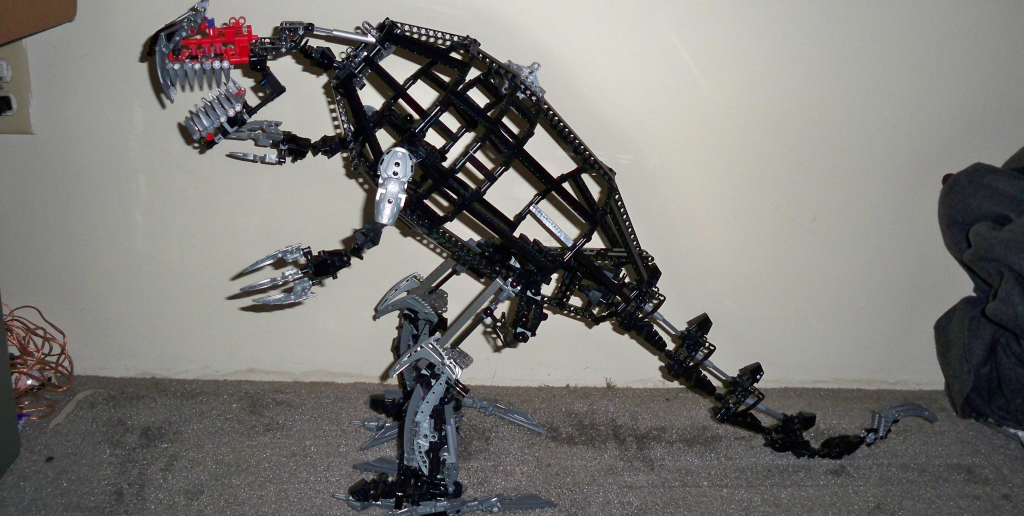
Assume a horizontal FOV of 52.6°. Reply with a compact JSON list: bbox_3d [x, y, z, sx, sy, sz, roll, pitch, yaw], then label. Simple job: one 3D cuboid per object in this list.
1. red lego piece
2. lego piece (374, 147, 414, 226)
[{"bbox_3d":[-0.280,-0.202,0.965,0.076,0.046,0.050,-1,14,-8],"label":"red lego piece"},{"bbox_3d":[-0.101,-0.062,0.893,0.028,0.065,0.022,7,14,-8],"label":"lego piece"}]

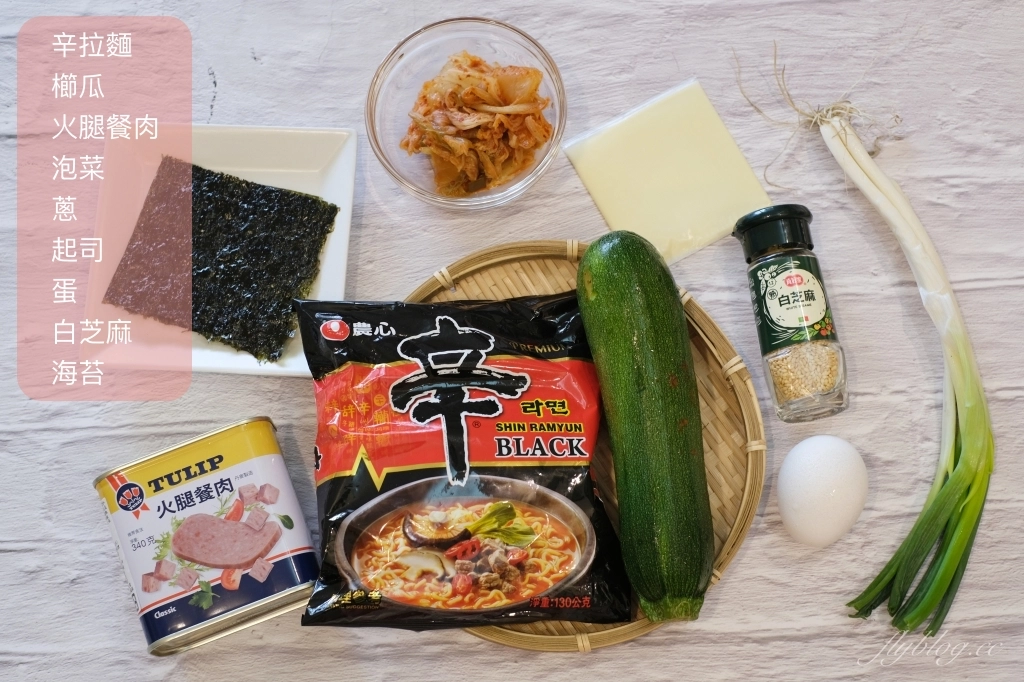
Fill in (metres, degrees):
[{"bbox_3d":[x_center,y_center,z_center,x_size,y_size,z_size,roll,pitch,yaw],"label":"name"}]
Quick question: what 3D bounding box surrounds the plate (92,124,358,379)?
[{"bbox_3d":[-0.159,-0.049,0.836,0.140,0.026,0.141,3,76,1],"label":"plate"}]

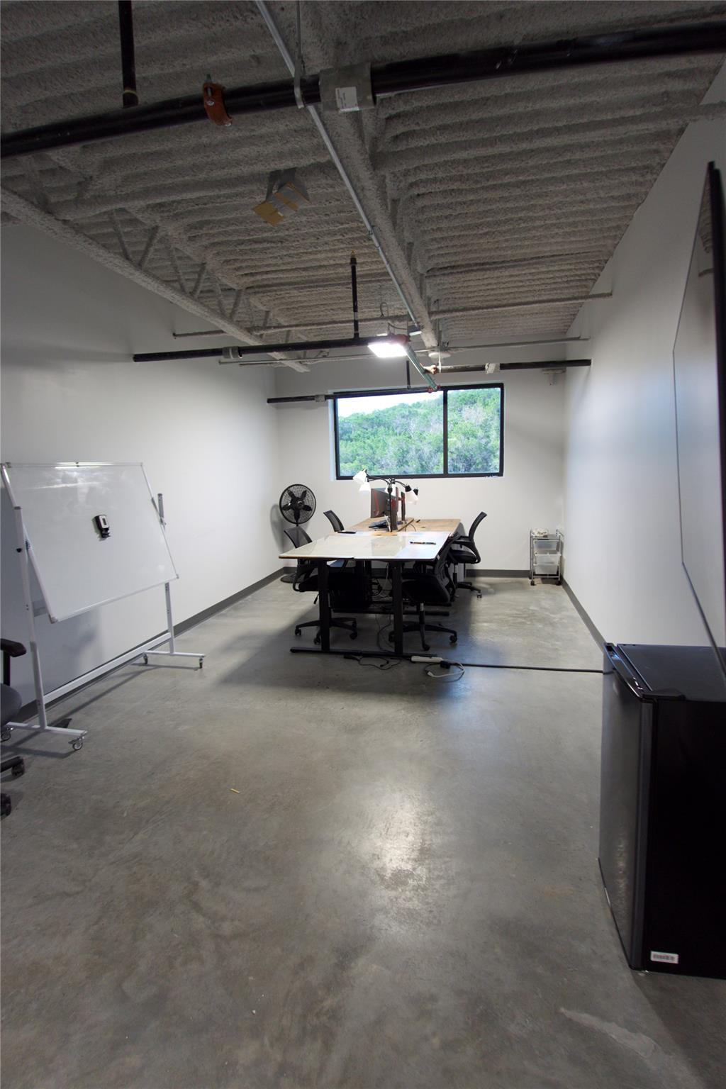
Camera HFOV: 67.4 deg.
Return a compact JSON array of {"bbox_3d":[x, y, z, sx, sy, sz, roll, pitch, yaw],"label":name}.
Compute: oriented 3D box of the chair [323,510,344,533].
[{"bbox_3d":[-0.127,0.075,6.546,0.620,0.940,0.600,0,8,13],"label":"chair"}]

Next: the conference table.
[{"bbox_3d":[0.299,0.274,5.526,1.220,0.800,3.040,0,8,13],"label":"conference table"}]

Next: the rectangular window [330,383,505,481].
[{"bbox_3d":[0.703,-1.471,7.194,2.220,1.170,0.100,0,8,13],"label":"rectangular window"}]

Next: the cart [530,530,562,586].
[{"bbox_3d":[2.207,0.146,6.590,0.340,0.640,0.410,0,8,13],"label":"cart"}]

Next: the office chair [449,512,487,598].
[{"bbox_3d":[1.054,0.104,6.066,0.640,0.940,0.600,0,8,13],"label":"office chair"}]

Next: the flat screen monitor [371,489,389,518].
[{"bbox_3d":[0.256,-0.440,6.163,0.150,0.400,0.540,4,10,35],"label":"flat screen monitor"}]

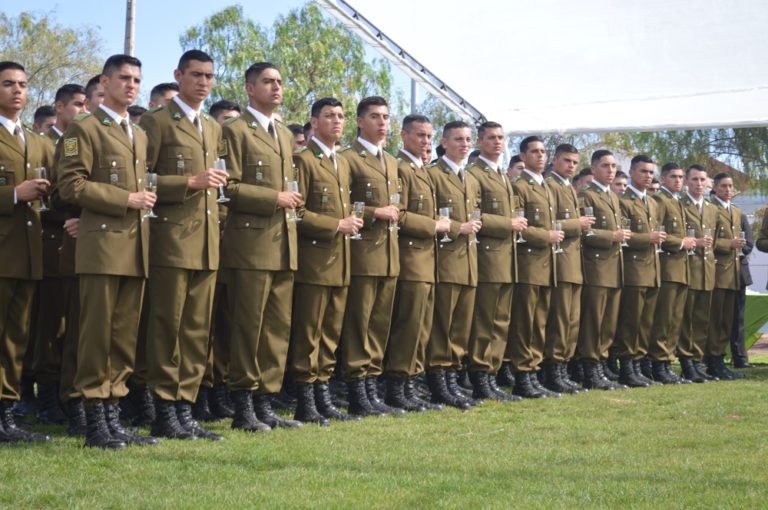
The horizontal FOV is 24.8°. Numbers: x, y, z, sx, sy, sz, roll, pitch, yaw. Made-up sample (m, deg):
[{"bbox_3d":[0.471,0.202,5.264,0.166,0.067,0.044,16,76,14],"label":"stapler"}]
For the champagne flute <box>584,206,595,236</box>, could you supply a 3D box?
[{"bbox_3d":[1.433,-0.233,12.180,0.060,0.205,0.060,-2,-1,0],"label":"champagne flute"}]

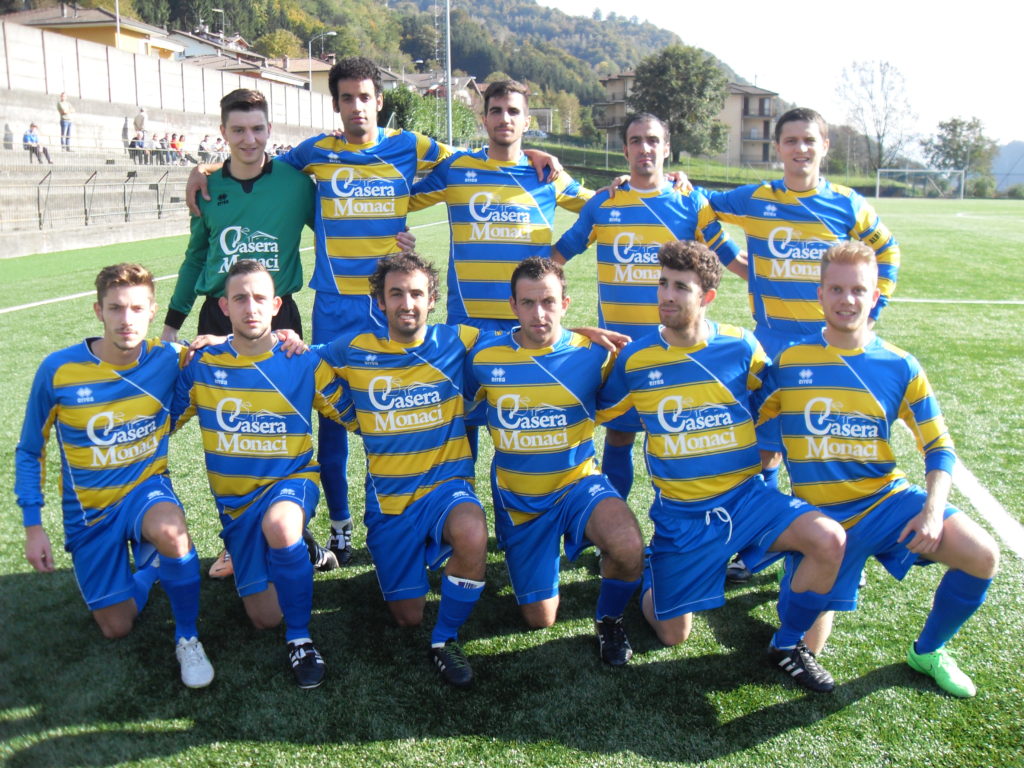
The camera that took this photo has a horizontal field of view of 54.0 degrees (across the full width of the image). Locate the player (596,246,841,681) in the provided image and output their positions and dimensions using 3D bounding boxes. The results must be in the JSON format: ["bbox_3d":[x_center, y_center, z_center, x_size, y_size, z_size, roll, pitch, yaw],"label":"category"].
[{"bbox_3d":[0.639,0.199,3.276,0.730,1.318,0.872,-1,11,-4],"label":"player"}]

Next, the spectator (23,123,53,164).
[{"bbox_3d":[-13.881,-6.965,29.200,0.800,1.190,0.520,4,12,21],"label":"spectator"}]

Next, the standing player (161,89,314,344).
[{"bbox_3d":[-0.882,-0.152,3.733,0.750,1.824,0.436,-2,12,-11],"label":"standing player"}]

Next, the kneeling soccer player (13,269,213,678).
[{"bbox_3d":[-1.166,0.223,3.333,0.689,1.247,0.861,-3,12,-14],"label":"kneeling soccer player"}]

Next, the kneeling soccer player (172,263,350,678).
[{"bbox_3d":[-0.760,0.214,3.351,0.608,1.257,0.872,-2,12,-8],"label":"kneeling soccer player"}]

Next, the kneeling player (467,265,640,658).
[{"bbox_3d":[0.142,0.193,3.430,0.608,1.267,0.872,0,11,-2],"label":"kneeling player"}]

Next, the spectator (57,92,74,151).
[{"bbox_3d":[-13.545,-7.962,30.529,0.360,1.720,0.540,7,13,31],"label":"spectator"}]

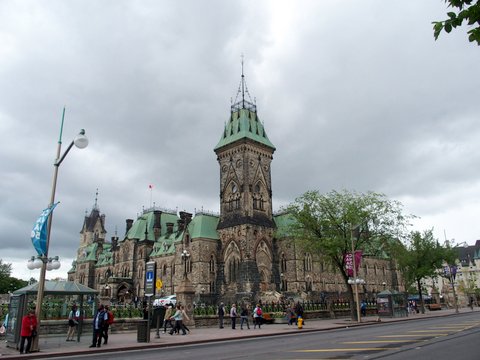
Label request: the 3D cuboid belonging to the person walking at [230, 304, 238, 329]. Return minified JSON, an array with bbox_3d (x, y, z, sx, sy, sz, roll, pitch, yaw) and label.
[{"bbox_3d":[-0.391,9.848,28.069,0.520,1.660,0.450,-11,-20,30],"label":"person walking"}]

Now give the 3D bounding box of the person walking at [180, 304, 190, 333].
[{"bbox_3d":[-3.234,8.209,22.785,0.750,1.575,0.500,8,-19,-27],"label":"person walking"}]

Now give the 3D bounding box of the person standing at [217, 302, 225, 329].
[{"bbox_3d":[-1.364,9.471,27.166,0.520,1.719,0.360,-5,-18,14],"label":"person standing"}]

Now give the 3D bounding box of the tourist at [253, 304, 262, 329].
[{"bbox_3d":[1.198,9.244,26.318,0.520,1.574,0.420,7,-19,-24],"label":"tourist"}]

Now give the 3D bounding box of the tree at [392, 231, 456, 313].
[{"bbox_3d":[21.988,11.014,47.996,7.400,10.498,7.400,16,-24,-42],"label":"tree"}]

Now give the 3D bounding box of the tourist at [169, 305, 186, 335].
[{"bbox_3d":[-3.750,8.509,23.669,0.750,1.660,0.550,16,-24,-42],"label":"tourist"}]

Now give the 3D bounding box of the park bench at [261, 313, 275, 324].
[{"bbox_3d":[2.371,12.080,33.941,1.500,0.870,0.650,16,-24,-42],"label":"park bench"}]

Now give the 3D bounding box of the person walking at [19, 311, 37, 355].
[{"bbox_3d":[-8.186,5.874,15.090,0.560,1.597,0.420,16,-24,-42],"label":"person walking"}]

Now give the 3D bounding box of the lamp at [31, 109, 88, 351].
[{"bbox_3d":[-8.366,1.664,17.625,1.600,11.200,2.400,16,-24,-42],"label":"lamp"}]

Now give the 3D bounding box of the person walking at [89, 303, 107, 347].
[{"bbox_3d":[-6.253,6.482,17.269,0.500,1.730,0.600,16,-24,-42],"label":"person walking"}]

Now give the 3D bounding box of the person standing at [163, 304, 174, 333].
[{"bbox_3d":[-4.298,8.450,23.691,0.620,1.685,0.500,9,-20,-29],"label":"person standing"}]

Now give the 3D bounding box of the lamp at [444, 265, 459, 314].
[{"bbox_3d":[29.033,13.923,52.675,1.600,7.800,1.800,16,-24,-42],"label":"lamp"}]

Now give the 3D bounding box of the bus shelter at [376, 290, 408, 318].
[{"bbox_3d":[15.818,12.864,40.409,3.700,2.627,1.662,16,-24,-42],"label":"bus shelter"}]

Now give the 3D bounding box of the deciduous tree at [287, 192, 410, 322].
[{"bbox_3d":[10.768,7.276,39.329,11.500,13.000,11.500,16,-24,-42],"label":"deciduous tree"}]

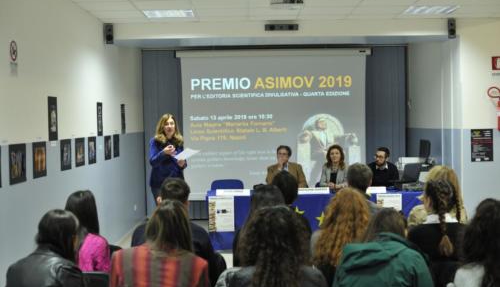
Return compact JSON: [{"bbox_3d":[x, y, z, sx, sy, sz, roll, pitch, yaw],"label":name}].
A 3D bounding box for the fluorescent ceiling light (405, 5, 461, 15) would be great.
[{"bbox_3d":[2.114,-1.570,8.124,0.590,0.060,0.590,-1,2,0],"label":"fluorescent ceiling light"}]

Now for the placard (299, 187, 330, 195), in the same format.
[{"bbox_3d":[0.749,0.561,8.283,0.397,0.085,0.080,-1,2,0],"label":"placard"}]

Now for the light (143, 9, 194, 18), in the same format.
[{"bbox_3d":[-0.925,-1.511,8.057,0.590,0.060,0.590,-1,2,0],"label":"light"}]

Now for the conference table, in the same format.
[{"bbox_3d":[0.849,0.967,8.595,2.695,0.760,0.700,-1,2,0],"label":"conference table"}]

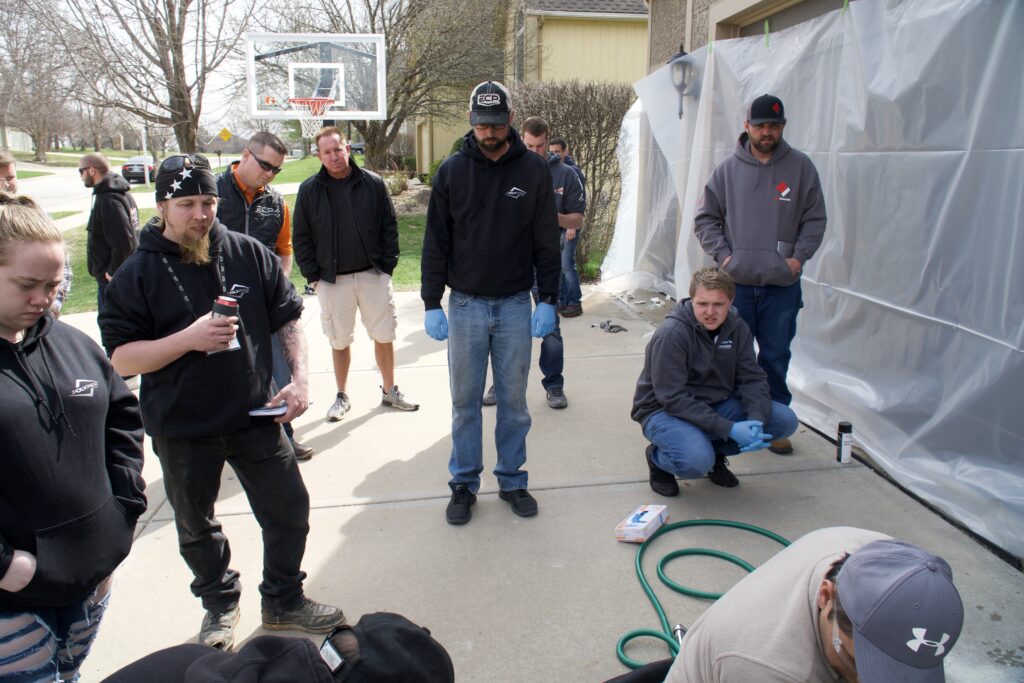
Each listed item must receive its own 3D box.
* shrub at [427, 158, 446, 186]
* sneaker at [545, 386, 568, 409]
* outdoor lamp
[{"bbox_3d":[-2.513,-5.941,27.000,1.200,1.100,1.100,-2,14,-8],"label":"shrub"},{"bbox_3d":[0.249,0.316,4.872,0.110,0.120,0.300,-4,15,-15],"label":"sneaker"},{"bbox_3d":[1.435,-2.175,6.425,0.260,0.610,0.220,-1,13,-6],"label":"outdoor lamp"}]

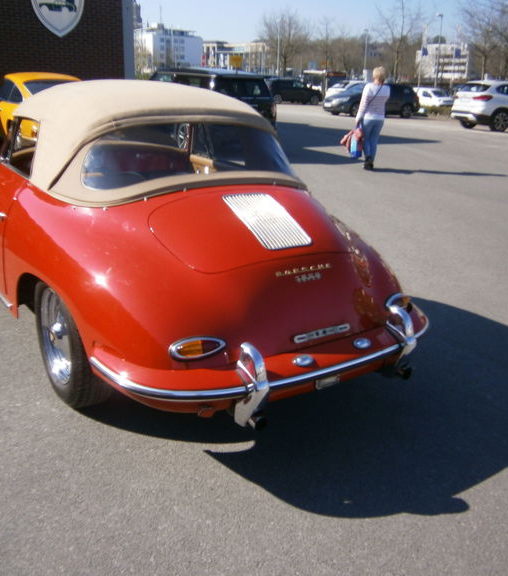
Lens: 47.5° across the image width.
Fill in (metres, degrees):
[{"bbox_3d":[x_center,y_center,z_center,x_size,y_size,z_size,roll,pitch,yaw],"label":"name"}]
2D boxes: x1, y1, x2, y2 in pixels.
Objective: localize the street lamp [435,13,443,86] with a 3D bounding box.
[{"bbox_3d":[14.887,-18.619,47.000,0.650,7.000,0.300,1,19,0],"label":"street lamp"}]

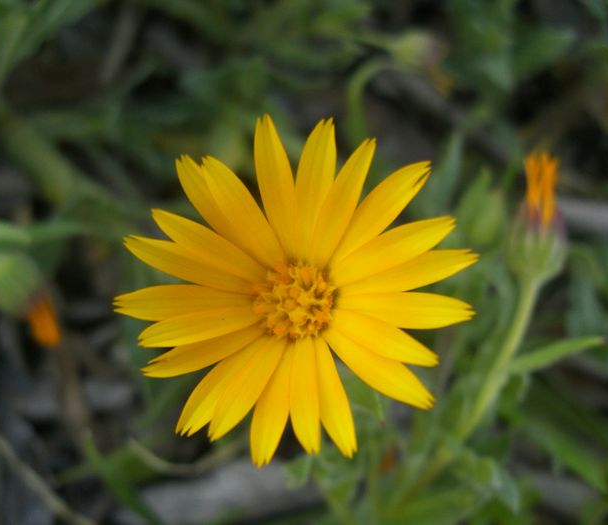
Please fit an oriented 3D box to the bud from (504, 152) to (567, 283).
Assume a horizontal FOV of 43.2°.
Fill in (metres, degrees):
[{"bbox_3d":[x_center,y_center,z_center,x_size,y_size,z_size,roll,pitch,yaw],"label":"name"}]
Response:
[{"bbox_3d":[0.043,-0.008,0.141,0.011,0.024,0.011,1,21,0],"label":"bud"}]

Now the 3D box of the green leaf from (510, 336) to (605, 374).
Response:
[{"bbox_3d":[0.050,0.018,0.151,0.019,0.004,0.005,-16,52,6],"label":"green leaf"}]

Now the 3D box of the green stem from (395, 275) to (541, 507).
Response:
[{"bbox_3d":[0.035,0.029,0.162,0.006,0.069,0.006,19,35,0],"label":"green stem"}]

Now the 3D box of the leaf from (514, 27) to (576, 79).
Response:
[{"bbox_3d":[0.066,-0.057,0.210,0.018,0.005,0.009,-34,53,13],"label":"leaf"}]

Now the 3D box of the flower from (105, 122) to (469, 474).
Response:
[{"bbox_3d":[-0.001,0.004,0.103,0.048,0.014,0.046,0,83,0],"label":"flower"}]

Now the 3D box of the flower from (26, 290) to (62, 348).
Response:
[{"bbox_3d":[-0.053,0.012,0.156,0.006,0.011,0.006,-25,18,0],"label":"flower"}]

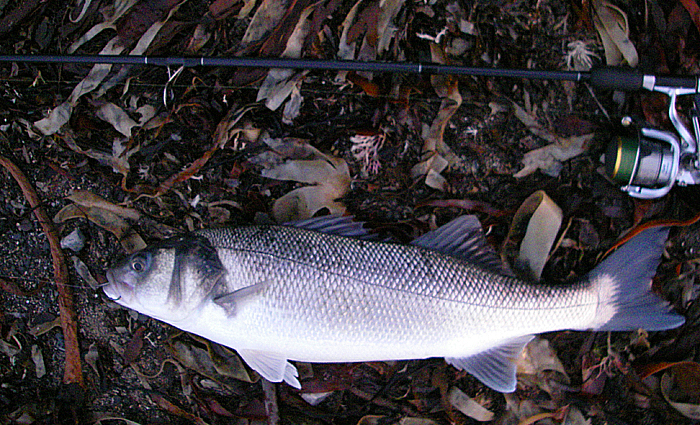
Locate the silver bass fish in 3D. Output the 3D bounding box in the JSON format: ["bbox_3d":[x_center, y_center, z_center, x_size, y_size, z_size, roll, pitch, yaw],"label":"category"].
[{"bbox_3d":[0.045,0.091,0.793,0.585,0.075,0.176,1,73,0],"label":"silver bass fish"}]

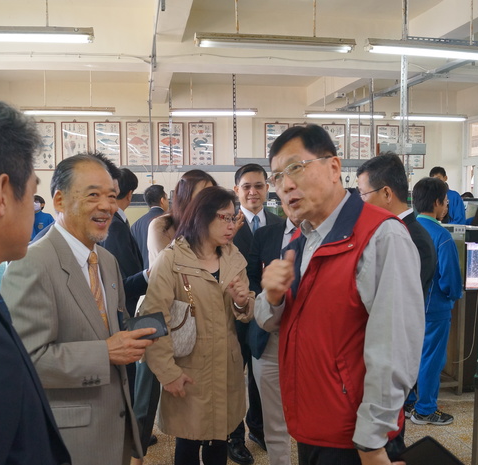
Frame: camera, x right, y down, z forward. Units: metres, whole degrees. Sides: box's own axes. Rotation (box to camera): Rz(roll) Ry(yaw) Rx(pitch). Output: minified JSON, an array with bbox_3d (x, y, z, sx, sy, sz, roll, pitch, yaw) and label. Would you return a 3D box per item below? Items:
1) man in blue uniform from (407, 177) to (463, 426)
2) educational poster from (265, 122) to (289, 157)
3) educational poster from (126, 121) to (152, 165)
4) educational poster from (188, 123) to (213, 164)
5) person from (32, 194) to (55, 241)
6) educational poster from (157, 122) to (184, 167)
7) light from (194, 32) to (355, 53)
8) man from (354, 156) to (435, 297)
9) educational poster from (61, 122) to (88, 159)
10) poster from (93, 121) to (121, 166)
[{"bbox_3d":[1.246,0.466,3.485,0.380,1.648,0.450,-4,5,-39],"label":"man in blue uniform"},{"bbox_3d":[0.650,-1.458,8.850,0.420,0.770,0.030,-1,4,-10],"label":"educational poster"},{"bbox_3d":[-1.702,-1.494,9.043,0.440,0.800,0.030,-1,4,-9],"label":"educational poster"},{"bbox_3d":[-0.647,-1.525,9.215,0.440,0.800,0.030,-1,4,-9],"label":"educational poster"},{"bbox_3d":[-2.743,0.274,7.352,0.480,1.582,0.320,1,4,18],"label":"person"},{"bbox_3d":[-1.172,-1.508,9.130,0.440,0.800,0.030,-1,4,-9],"label":"educational poster"},{"bbox_3d":[0.275,-1.431,3.950,1.250,0.090,0.120,-1,4,-10],"label":"light"},{"bbox_3d":[0.645,0.537,2.236,0.360,1.733,0.520,2,5,28],"label":"man"},{"bbox_3d":[-2.576,-1.353,8.252,0.420,0.770,0.030,-1,4,-10],"label":"educational poster"},{"bbox_3d":[-2.231,-1.476,8.957,0.440,0.800,0.030,-1,4,-9],"label":"poster"}]

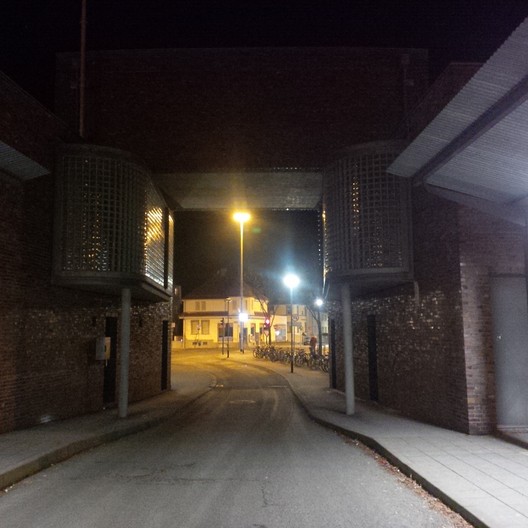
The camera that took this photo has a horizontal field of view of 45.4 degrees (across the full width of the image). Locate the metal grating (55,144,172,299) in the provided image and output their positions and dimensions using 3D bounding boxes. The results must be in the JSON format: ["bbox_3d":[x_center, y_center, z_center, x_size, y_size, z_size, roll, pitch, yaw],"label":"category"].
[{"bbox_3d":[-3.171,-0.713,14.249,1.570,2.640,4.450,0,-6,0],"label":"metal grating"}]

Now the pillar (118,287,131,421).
[{"bbox_3d":[-2.754,1.735,12.462,0.170,2.530,0.170,0,-6,0],"label":"pillar"}]

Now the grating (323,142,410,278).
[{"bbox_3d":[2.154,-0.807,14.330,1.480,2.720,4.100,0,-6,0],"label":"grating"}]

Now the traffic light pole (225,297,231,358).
[{"bbox_3d":[-2.577,4.634,45.772,0.500,4.410,0.500,0,-6,0],"label":"traffic light pole"}]

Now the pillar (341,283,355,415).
[{"bbox_3d":[1.698,1.678,12.699,0.170,2.620,0.170,0,-6,0],"label":"pillar"}]

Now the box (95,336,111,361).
[{"bbox_3d":[-3.472,1.834,13.684,0.220,0.520,0.320,-2,-7,11],"label":"box"}]

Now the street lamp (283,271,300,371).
[{"bbox_3d":[1.176,2.523,26.481,0.500,4.060,0.500,0,-6,0],"label":"street lamp"}]

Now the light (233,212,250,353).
[{"bbox_3d":[-2.101,1.659,60.198,1.500,13.360,0.500,0,-6,0],"label":"light"}]

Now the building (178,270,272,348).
[{"bbox_3d":[-4.453,5.877,79.347,10.650,9.250,9.000,0,-6,0],"label":"building"}]

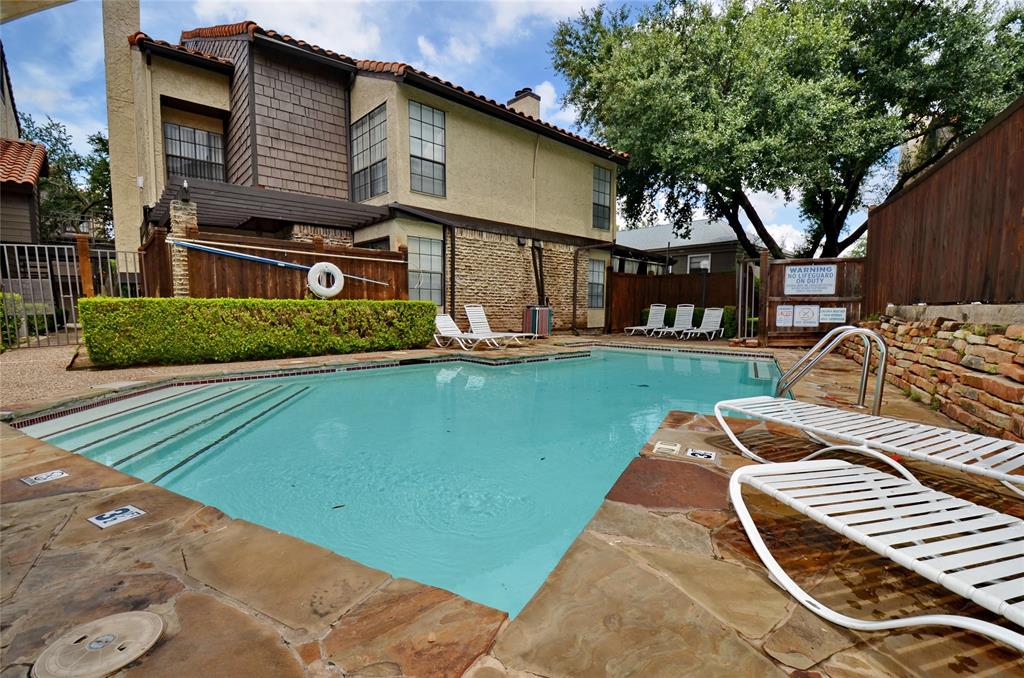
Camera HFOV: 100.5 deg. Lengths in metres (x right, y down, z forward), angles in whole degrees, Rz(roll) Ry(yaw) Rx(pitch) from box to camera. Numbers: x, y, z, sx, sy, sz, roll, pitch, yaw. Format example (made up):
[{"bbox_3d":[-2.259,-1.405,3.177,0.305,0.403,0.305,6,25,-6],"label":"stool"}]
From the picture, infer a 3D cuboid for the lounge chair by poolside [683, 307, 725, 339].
[{"bbox_3d":[5.570,-0.434,12.312,0.610,0.868,1.899,4,6,43],"label":"lounge chair by poolside"}]

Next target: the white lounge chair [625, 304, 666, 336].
[{"bbox_3d":[4.296,-0.581,13.546,0.610,0.984,1.754,4,6,43],"label":"white lounge chair"}]

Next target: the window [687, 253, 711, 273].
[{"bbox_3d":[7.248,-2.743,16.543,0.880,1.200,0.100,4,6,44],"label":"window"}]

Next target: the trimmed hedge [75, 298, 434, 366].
[{"bbox_3d":[-4.210,-0.233,8.232,5.741,1.050,0.750,-3,5,-37],"label":"trimmed hedge"}]

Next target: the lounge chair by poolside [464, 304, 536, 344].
[{"bbox_3d":[-0.333,-0.308,9.983,0.610,0.950,1.779,-4,6,-42],"label":"lounge chair by poolside"}]

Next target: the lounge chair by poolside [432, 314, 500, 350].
[{"bbox_3d":[-1.090,-0.166,9.576,0.610,0.723,2.033,-4,6,-42],"label":"lounge chair by poolside"}]

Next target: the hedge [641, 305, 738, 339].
[{"bbox_3d":[5.957,-0.605,14.257,3.182,0.930,0.660,4,6,45],"label":"hedge"}]

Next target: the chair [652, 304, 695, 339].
[{"bbox_3d":[4.889,-0.521,12.755,0.610,0.977,1.754,4,6,43],"label":"chair"}]

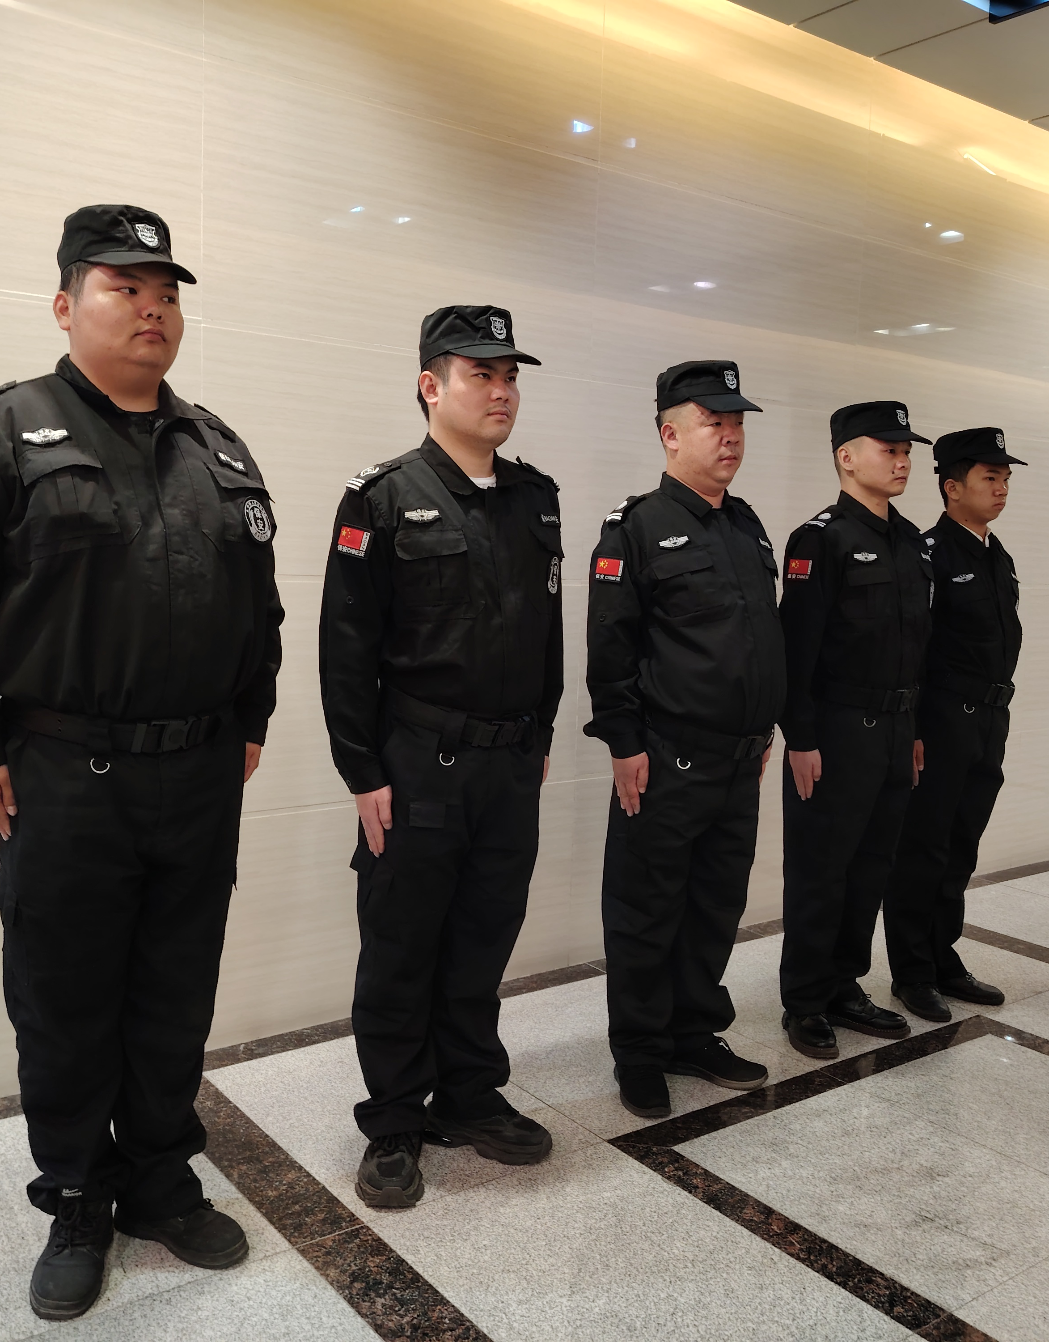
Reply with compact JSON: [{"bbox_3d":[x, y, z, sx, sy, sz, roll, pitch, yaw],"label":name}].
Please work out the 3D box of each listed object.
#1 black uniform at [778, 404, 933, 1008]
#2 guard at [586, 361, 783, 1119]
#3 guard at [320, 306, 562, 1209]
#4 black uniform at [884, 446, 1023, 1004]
[{"bbox_3d":[0.915,0.121,3.446,0.530,1.670,0.330,-2,8,-36],"label":"black uniform"},{"bbox_3d":[0.407,0.132,3.056,0.560,1.705,0.370,-2,8,-36],"label":"guard"},{"bbox_3d":[-0.159,0.151,2.636,0.560,1.795,0.370,-2,8,-36],"label":"guard"},{"bbox_3d":[1.291,0.138,3.729,0.540,1.695,0.350,-2,8,-36],"label":"black uniform"}]

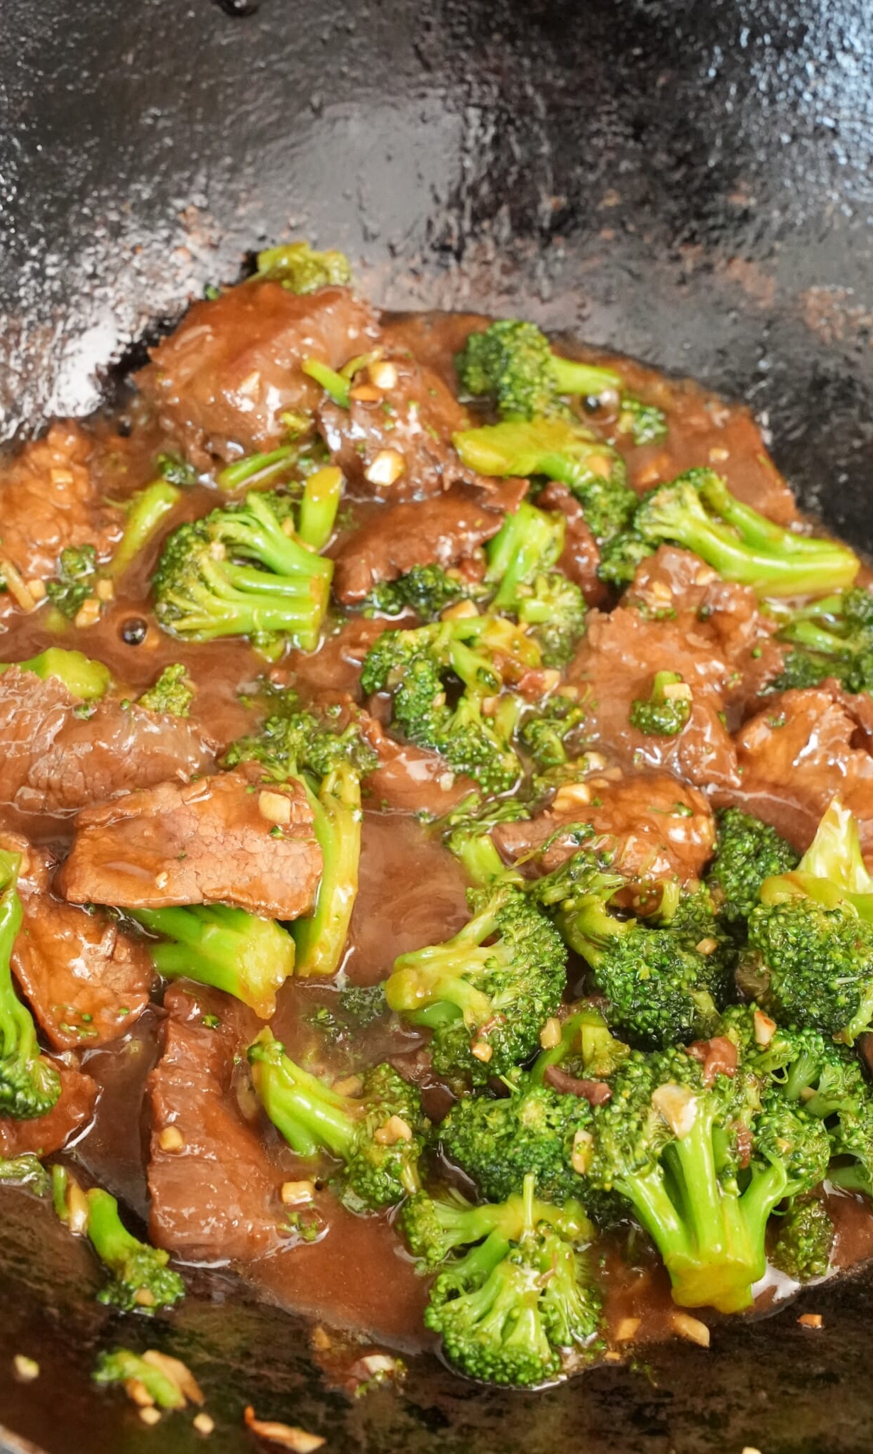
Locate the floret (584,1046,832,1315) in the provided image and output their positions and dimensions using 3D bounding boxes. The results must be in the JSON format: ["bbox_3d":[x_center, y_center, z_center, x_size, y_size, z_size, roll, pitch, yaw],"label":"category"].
[{"bbox_3d":[0.057,0.096,0.427,0.048,0.036,0.054,0,75,0],"label":"floret"}]

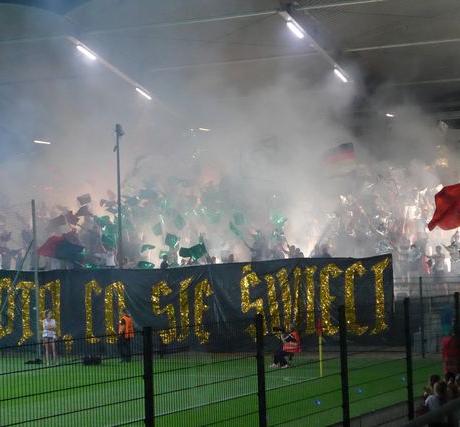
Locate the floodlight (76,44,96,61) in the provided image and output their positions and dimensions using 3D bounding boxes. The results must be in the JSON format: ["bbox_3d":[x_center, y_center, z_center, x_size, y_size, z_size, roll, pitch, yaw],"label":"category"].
[{"bbox_3d":[-6.326,-7.085,62.446,0.200,0.150,1.500,-3,-17,26],"label":"floodlight"}]

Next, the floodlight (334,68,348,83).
[{"bbox_3d":[4.883,-6.094,62.548,0.200,0.150,1.500,-3,-17,26],"label":"floodlight"}]

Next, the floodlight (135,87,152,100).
[{"bbox_3d":[-4.079,-5.663,66.909,0.200,0.150,1.500,-3,-17,26],"label":"floodlight"}]

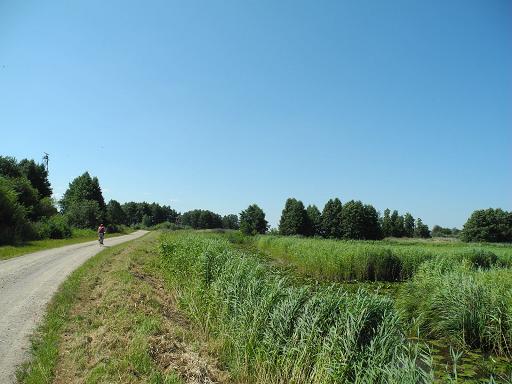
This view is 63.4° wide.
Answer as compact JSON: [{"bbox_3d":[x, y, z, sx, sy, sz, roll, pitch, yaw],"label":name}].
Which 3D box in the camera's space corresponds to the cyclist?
[{"bbox_3d":[-12.439,3.416,33.600,0.600,1.720,1.650,2,-5,-13],"label":"cyclist"}]

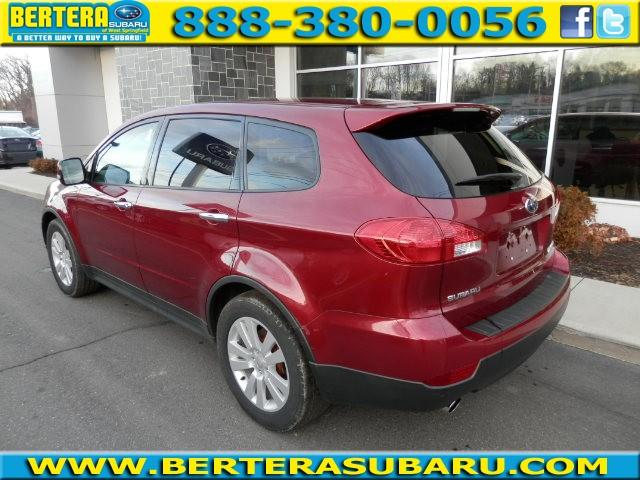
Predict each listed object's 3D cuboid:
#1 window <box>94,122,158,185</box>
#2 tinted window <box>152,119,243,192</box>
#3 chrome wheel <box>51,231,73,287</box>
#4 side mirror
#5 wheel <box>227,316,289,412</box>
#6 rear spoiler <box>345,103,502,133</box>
[{"bbox_3d":[-1.308,-0.586,3.179,0.840,0.460,0.050,13,-3,42],"label":"window"},{"bbox_3d":[-0.674,-0.478,2.599,0.890,0.410,0.050,13,-3,42],"label":"tinted window"},{"bbox_3d":[-2.251,0.160,4.188,0.490,0.490,0.190,13,18,42],"label":"chrome wheel"},{"bbox_3d":[-1.779,-0.479,3.337,0.115,0.175,0.200,13,18,42],"label":"side mirror"},{"bbox_3d":[-0.259,0.603,2.346,0.490,0.490,0.190,13,18,42],"label":"wheel"},{"bbox_3d":[0.633,-0.612,2.347,0.320,0.160,1.300,13,18,42],"label":"rear spoiler"}]

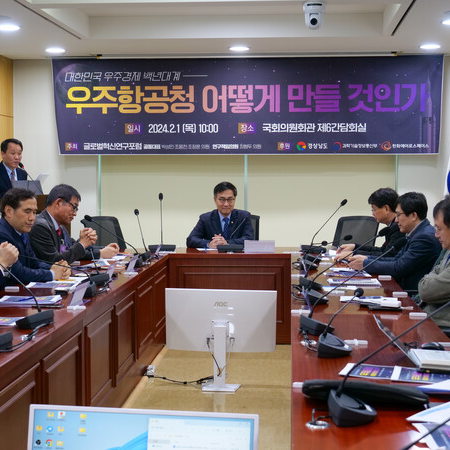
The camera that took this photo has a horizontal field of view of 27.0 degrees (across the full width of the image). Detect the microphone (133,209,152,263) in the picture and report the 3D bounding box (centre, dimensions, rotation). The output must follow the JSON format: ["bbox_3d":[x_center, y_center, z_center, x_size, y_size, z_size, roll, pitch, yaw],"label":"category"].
[{"bbox_3d":[-0.648,0.069,7.273,0.200,0.380,0.370,-2,4,-23],"label":"microphone"}]

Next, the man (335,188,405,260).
[{"bbox_3d":[1.177,0.351,7.220,0.680,1.264,0.500,0,4,1],"label":"man"}]

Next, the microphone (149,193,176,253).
[{"bbox_3d":[-0.522,-0.021,7.841,0.210,0.480,0.300,0,4,4],"label":"microphone"}]

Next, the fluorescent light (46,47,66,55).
[{"bbox_3d":[-1.608,-1.652,8.812,0.180,0.040,0.180,0,4,4],"label":"fluorescent light"}]

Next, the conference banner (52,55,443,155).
[{"bbox_3d":[0.230,-1.195,9.357,3.910,0.980,0.020,0,3,4],"label":"conference banner"}]

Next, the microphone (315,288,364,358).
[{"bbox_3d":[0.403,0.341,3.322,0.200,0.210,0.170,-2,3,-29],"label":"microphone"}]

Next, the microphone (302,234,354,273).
[{"bbox_3d":[0.723,0.172,6.609,0.380,0.260,0.220,-1,4,-17],"label":"microphone"}]

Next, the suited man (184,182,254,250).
[{"bbox_3d":[-0.021,0.278,8.135,0.580,1.304,0.680,0,4,4],"label":"suited man"}]

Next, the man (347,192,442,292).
[{"bbox_3d":[1.070,0.405,5.939,0.660,1.230,0.500,0,3,4],"label":"man"}]

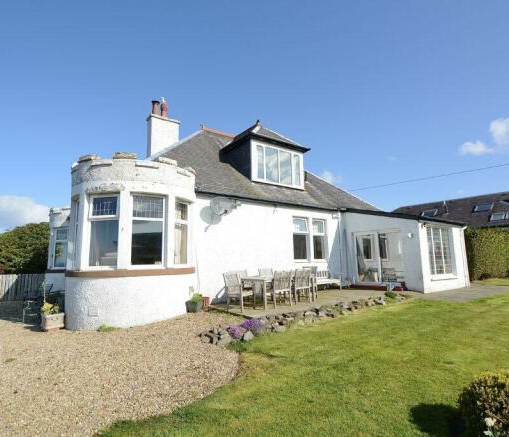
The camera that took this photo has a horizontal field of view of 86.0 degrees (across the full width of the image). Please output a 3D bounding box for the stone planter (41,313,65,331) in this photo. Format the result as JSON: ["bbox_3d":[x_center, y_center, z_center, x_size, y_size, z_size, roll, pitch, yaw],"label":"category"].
[{"bbox_3d":[-4.049,2.057,5.534,0.335,0.291,0.305,5,-10,-34],"label":"stone planter"}]

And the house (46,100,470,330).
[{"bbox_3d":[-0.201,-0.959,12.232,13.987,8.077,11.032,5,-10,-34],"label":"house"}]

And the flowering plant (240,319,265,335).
[{"bbox_3d":[-0.057,2.083,5.294,0.433,0.217,0.374,5,-10,-34],"label":"flowering plant"}]

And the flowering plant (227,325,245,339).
[{"bbox_3d":[-0.349,2.071,4.936,0.286,0.187,0.286,5,-10,-34],"label":"flowering plant"}]

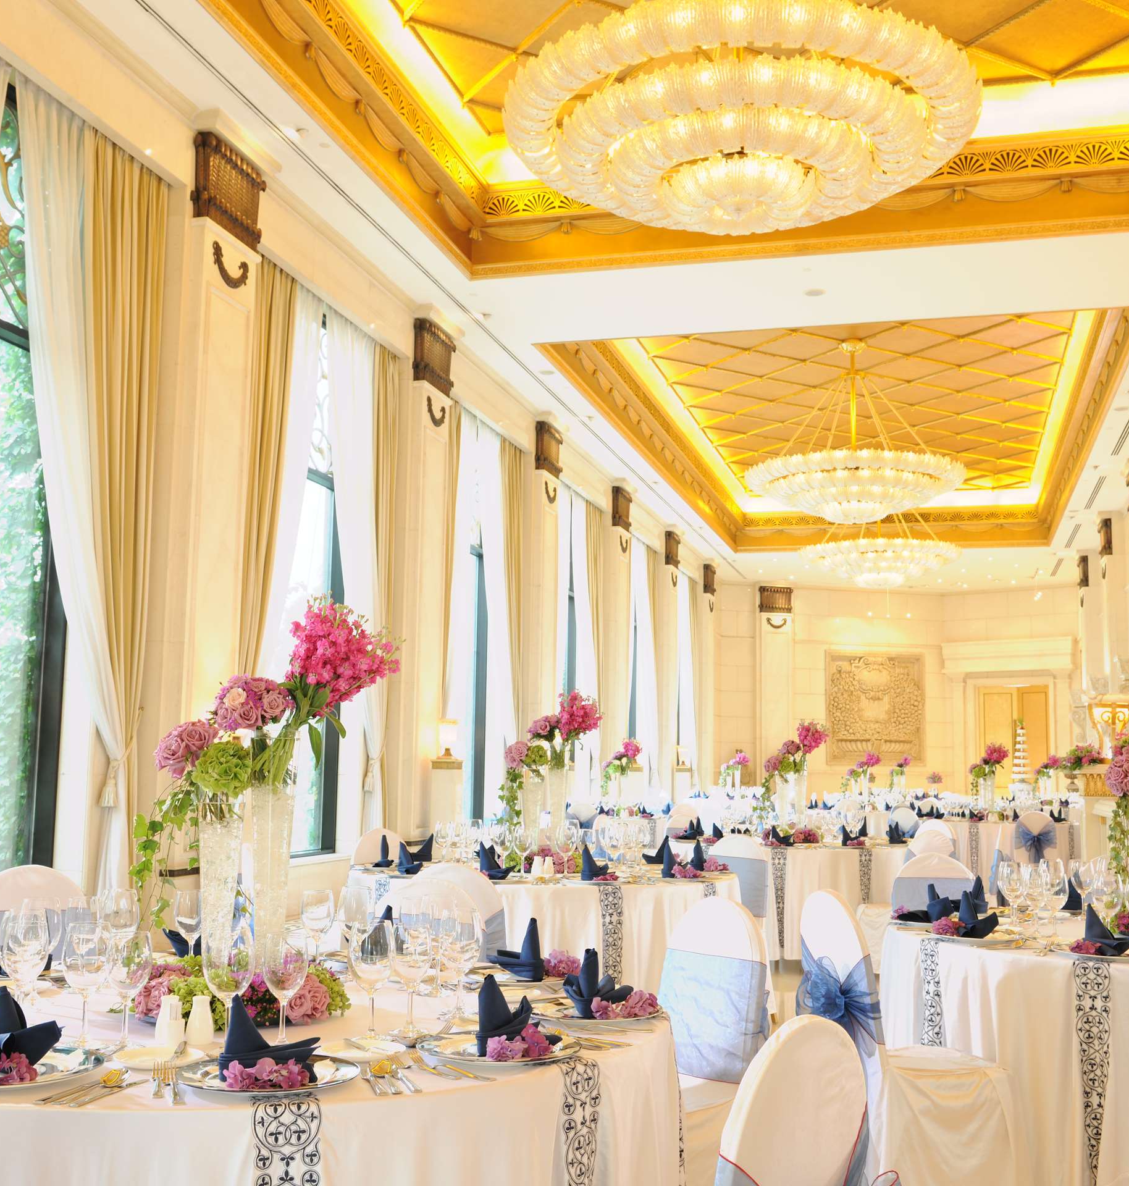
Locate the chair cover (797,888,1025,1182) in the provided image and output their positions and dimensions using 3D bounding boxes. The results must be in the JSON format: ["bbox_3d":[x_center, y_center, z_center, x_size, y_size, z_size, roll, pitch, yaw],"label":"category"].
[{"bbox_3d":[0.982,1.331,4.146,0.540,0.950,0.430,3,-7,-17],"label":"chair cover"}]

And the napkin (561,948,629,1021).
[{"bbox_3d":[0.064,0.735,2.732,0.120,0.122,0.148,0,-7,6],"label":"napkin"}]

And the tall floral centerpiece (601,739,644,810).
[{"bbox_3d":[0.664,2.119,16.500,0.460,0.890,0.340,-1,-7,15],"label":"tall floral centerpiece"}]

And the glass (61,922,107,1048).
[{"bbox_3d":[-0.909,0.740,2.711,0.087,0.218,0.087,3,-7,-18],"label":"glass"}]

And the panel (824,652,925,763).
[{"bbox_3d":[6.937,2.577,32.000,2.300,2.600,0.150,2,-7,-7],"label":"panel"}]

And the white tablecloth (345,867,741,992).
[{"bbox_3d":[-0.098,1.647,6.572,1.860,0.720,1.860,-1,-7,15],"label":"white tablecloth"}]

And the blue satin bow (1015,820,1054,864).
[{"bbox_3d":[4.729,2.501,14.402,0.420,0.460,0.160,-1,-7,18],"label":"blue satin bow"}]

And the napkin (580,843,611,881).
[{"bbox_3d":[0.151,1.266,6.768,0.145,0.175,0.120,1,-7,1],"label":"napkin"}]

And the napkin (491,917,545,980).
[{"bbox_3d":[-0.103,0.778,3.153,0.100,0.132,0.125,6,-8,-33],"label":"napkin"}]

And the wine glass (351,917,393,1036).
[{"bbox_3d":[-0.376,0.760,2.825,0.086,0.220,0.086,1,-7,0],"label":"wine glass"}]

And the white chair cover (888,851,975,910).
[{"bbox_3d":[1.605,1.527,5.881,0.430,0.910,0.530,2,-7,-9],"label":"white chair cover"}]

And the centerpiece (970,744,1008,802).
[{"bbox_3d":[4.362,1.946,14.696,0.420,0.820,0.320,-1,-7,15],"label":"centerpiece"}]

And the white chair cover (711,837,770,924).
[{"bbox_3d":[0.867,1.842,8.138,0.520,0.920,0.440,5,-8,-32],"label":"white chair cover"}]

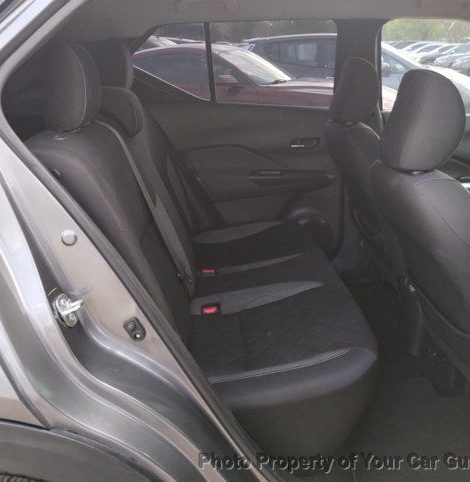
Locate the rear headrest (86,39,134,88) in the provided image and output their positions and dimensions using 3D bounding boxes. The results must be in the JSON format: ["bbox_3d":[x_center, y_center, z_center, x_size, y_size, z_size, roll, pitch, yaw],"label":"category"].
[{"bbox_3d":[-0.416,-0.616,1.859,0.137,0.214,0.254,-1,21,-4],"label":"rear headrest"}]

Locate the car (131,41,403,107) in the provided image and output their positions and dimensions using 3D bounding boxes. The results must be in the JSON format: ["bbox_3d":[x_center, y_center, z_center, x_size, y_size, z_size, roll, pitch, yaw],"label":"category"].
[{"bbox_3d":[-0.295,-1.599,6.077,4.700,1.440,1.820,6,22,15],"label":"car"}]

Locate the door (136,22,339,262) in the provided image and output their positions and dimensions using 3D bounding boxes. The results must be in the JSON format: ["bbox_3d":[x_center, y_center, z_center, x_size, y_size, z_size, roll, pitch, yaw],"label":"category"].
[{"bbox_3d":[-0.021,-0.412,2.312,1.053,1.053,0.234,-1,21,-4],"label":"door"}]

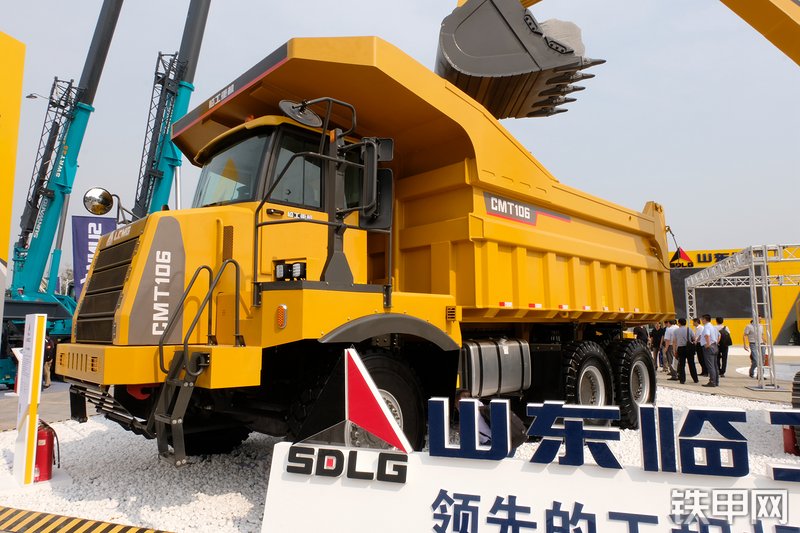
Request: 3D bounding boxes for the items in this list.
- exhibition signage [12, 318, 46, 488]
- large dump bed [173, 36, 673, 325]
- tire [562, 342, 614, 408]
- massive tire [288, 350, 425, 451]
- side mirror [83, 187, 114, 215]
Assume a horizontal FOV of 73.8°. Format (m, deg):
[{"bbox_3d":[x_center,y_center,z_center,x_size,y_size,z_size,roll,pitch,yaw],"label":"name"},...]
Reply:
[{"bbox_3d":[-4.024,1.419,5.819,0.127,1.765,0.455,6,-9,-43],"label":"exhibition signage"},{"bbox_3d":[0.744,-0.372,8.036,7.307,2.584,3.731,6,-9,-43],"label":"large dump bed"},{"bbox_3d":[2.515,1.744,7.479,1.356,1.356,0.400,6,-9,-43],"label":"tire"},{"bbox_3d":[-0.361,1.480,4.971,1.356,1.356,0.409,6,-9,-43],"label":"massive tire"},{"bbox_3d":[-3.037,-0.660,5.376,0.064,0.278,0.278,1,-4,40],"label":"side mirror"}]

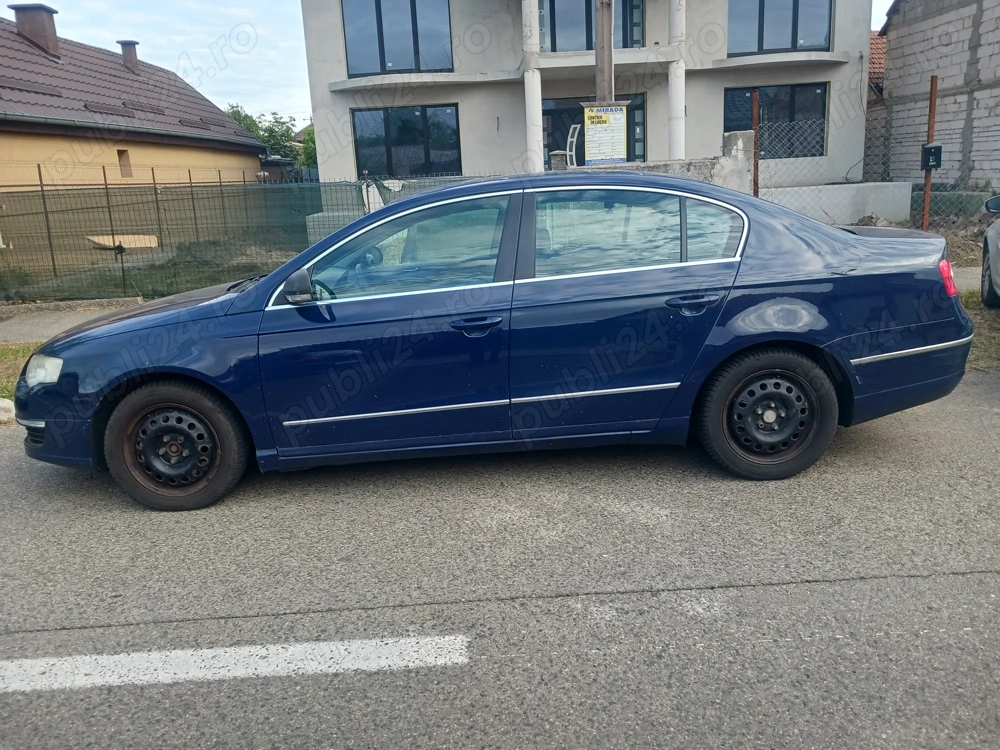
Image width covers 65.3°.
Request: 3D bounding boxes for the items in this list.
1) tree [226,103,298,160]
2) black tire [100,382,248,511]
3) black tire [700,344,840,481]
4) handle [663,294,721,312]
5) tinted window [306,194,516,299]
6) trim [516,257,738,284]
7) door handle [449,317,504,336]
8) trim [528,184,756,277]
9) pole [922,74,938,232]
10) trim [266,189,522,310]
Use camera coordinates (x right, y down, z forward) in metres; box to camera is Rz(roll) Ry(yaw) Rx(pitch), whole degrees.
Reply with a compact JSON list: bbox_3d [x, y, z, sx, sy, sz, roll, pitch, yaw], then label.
[{"bbox_3d":[-11.660,-10.360,38.680,4.200,5.900,4.000,-2,13,0],"label":"tree"},{"bbox_3d":[-1.481,0.319,3.614,0.622,0.620,0.205,-3,12,0],"label":"black tire"},{"bbox_3d":[1.224,0.172,3.613,0.622,0.620,0.205,-3,12,0],"label":"black tire"},{"bbox_3d":[0.831,-0.310,3.381,0.240,0.080,0.055,-5,12,0],"label":"handle"},{"bbox_3d":[-0.387,-0.566,3.477,0.900,0.455,0.050,-3,-14,0],"label":"tinted window"},{"bbox_3d":[0.558,-0.460,3.412,0.990,0.026,0.030,-6,12,1],"label":"trim"},{"bbox_3d":[-0.101,-0.211,3.392,0.232,0.080,0.055,-6,12,1],"label":"door handle"},{"bbox_3d":[0.594,-0.654,3.469,1.020,0.410,0.080,-3,-14,0],"label":"trim"},{"bbox_3d":[6.405,-3.177,11.665,0.095,2.450,0.095,-3,12,0],"label":"pole"},{"bbox_3d":[-0.462,-0.564,3.476,1.165,0.510,0.075,-3,-14,0],"label":"trim"}]

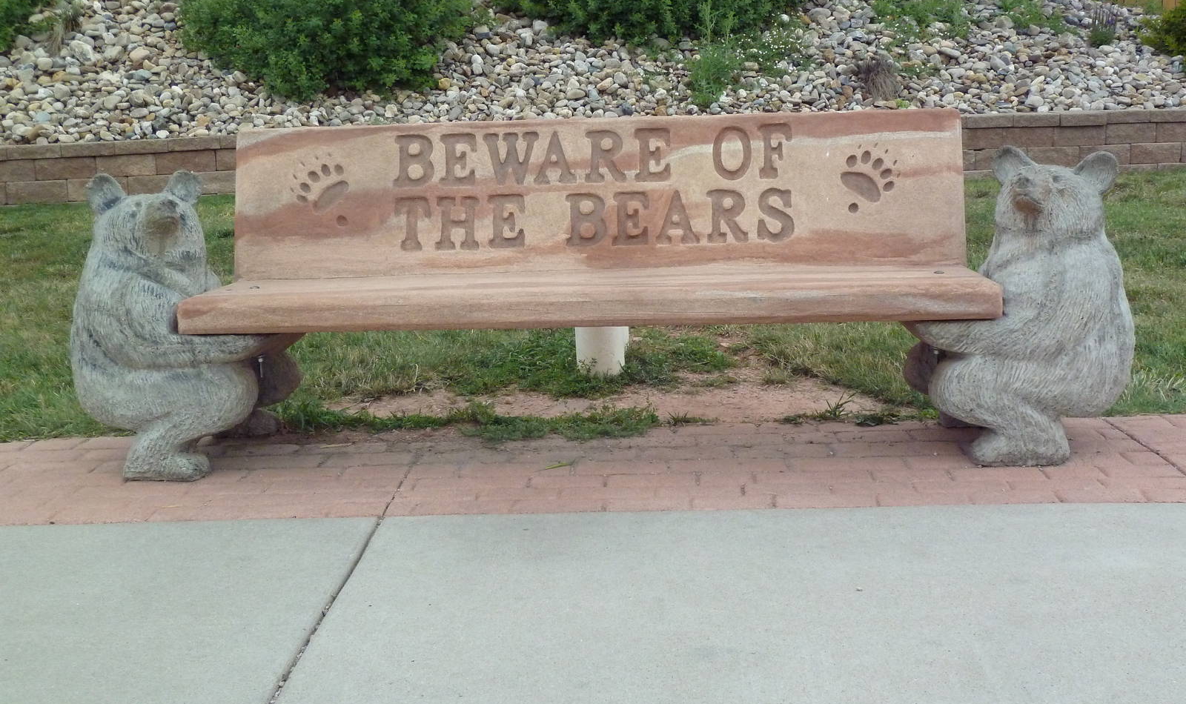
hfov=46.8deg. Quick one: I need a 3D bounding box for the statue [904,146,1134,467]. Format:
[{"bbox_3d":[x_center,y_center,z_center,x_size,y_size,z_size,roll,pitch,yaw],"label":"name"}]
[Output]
[{"bbox_3d":[1.095,-0.141,3.463,0.564,0.743,0.573,-2,11,-4],"label":"statue"}]

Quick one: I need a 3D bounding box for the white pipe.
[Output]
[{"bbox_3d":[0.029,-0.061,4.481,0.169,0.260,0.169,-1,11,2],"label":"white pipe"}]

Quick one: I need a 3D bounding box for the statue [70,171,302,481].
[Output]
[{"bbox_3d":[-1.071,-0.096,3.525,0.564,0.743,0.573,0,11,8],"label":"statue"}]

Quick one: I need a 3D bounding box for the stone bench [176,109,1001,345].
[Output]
[{"bbox_3d":[-0.010,-0.339,3.416,1.911,0.465,0.609,-1,11,2],"label":"stone bench"}]

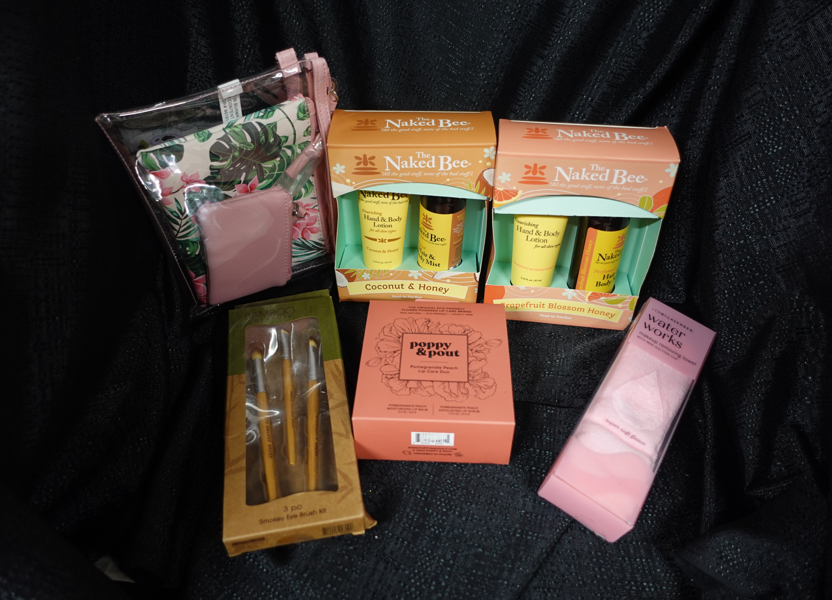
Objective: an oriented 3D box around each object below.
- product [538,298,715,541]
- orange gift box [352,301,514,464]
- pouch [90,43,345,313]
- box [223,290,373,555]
[{"bbox_3d":[0.160,0.079,0.440,0.056,0.035,0.184,31,55,16],"label":"product"},{"bbox_3d":[0.015,0.060,0.460,0.109,0.049,0.117,1,43,2],"label":"orange gift box"},{"bbox_3d":[-0.152,-0.095,0.518,0.170,0.196,0.041,-22,47,-22],"label":"pouch"},{"bbox_3d":[-0.095,0.079,0.451,0.087,0.025,0.204,-7,45,-9],"label":"box"}]

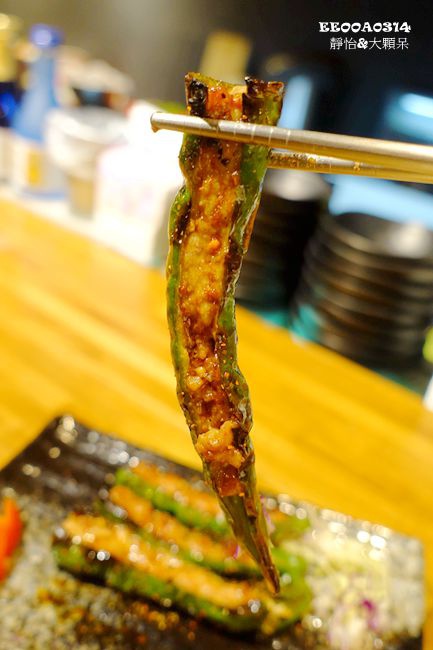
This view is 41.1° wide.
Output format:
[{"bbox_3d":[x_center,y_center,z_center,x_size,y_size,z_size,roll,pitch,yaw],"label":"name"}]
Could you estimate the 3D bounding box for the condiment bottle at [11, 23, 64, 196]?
[{"bbox_3d":[-0.259,-0.320,0.868,0.079,0.236,0.079,3,29,-18],"label":"condiment bottle"}]

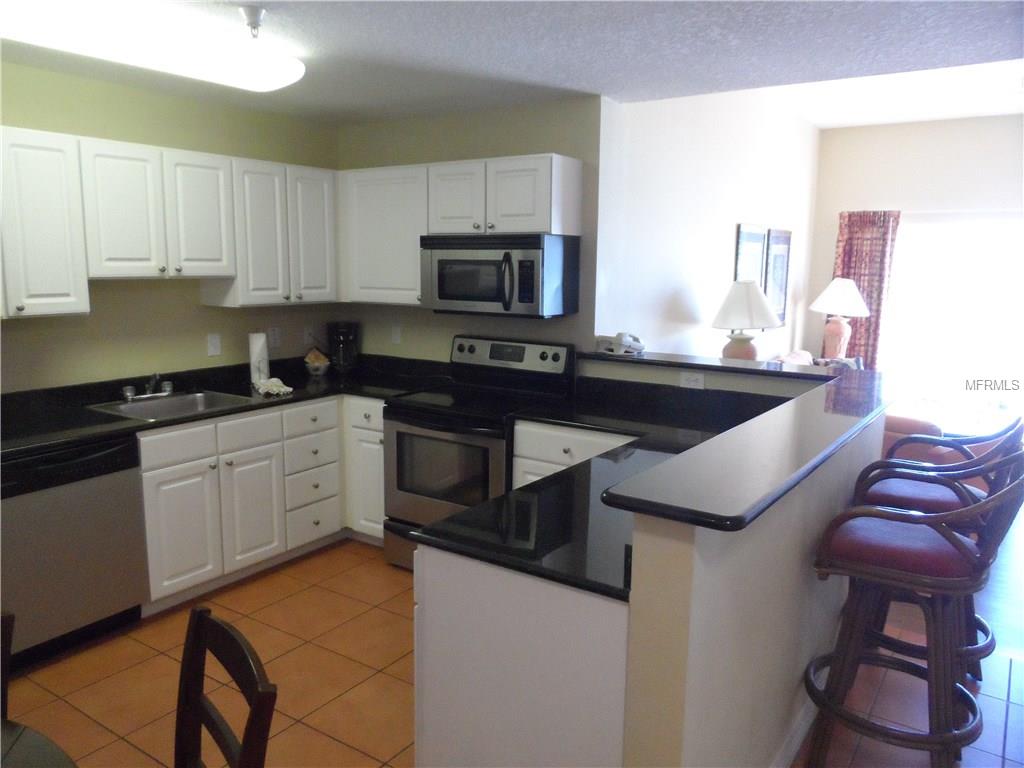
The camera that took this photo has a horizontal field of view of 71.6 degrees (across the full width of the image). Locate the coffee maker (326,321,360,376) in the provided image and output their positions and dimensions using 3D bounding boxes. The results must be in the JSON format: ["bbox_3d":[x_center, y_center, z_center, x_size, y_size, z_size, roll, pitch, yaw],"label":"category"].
[{"bbox_3d":[-1.051,-0.234,4.467,0.200,0.325,0.250,-1,10,-11],"label":"coffee maker"}]

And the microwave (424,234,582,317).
[{"bbox_3d":[-0.061,-0.567,3.691,0.771,0.396,0.381,7,11,35],"label":"microwave"}]

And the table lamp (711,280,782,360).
[{"bbox_3d":[1.542,-0.299,4.752,0.470,0.780,0.470,8,12,35],"label":"table lamp"}]

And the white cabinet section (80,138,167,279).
[{"bbox_3d":[-1.864,-0.797,3.280,0.320,0.605,0.370,7,11,34],"label":"white cabinet section"}]

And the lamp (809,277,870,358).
[{"bbox_3d":[2.723,-0.504,5.896,0.497,0.751,0.497,7,11,35],"label":"lamp"}]

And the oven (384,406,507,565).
[{"bbox_3d":[-0.181,0.489,3.737,0.777,0.964,0.670,7,11,35],"label":"oven"}]

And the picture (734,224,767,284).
[{"bbox_3d":[1.855,-0.821,5.596,0.040,0.830,0.610,8,12,35],"label":"picture"}]

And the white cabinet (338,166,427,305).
[{"bbox_3d":[-0.655,-0.861,4.165,0.674,0.760,0.305,7,12,31],"label":"white cabinet"}]

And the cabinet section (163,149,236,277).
[{"bbox_3d":[-1.657,-0.844,3.580,0.320,0.605,0.370,7,11,34],"label":"cabinet section"}]

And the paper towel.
[{"bbox_3d":[-1.348,-0.125,3.787,0.095,0.284,0.095,7,11,35],"label":"paper towel"}]

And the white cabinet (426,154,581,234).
[{"bbox_3d":[-0.042,-0.979,3.762,0.760,0.374,0.305,7,12,31],"label":"white cabinet"}]

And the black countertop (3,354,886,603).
[{"bbox_3d":[-0.332,0.090,3.033,3.300,0.270,2.460,7,12,33],"label":"black countertop"}]

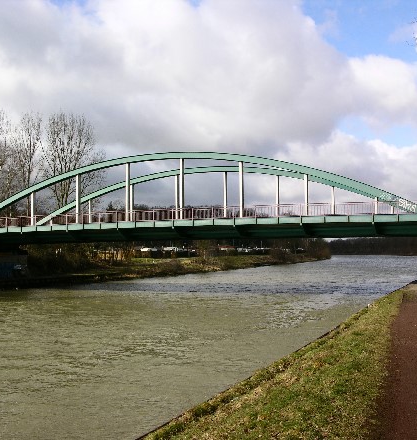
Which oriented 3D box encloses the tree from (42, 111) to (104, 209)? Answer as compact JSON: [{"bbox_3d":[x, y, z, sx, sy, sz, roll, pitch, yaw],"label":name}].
[{"bbox_3d":[-22.600,-6.100,98.520,10.240,24.470,9.730,0,-3,-13],"label":"tree"}]

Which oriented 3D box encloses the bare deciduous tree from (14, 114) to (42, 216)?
[{"bbox_3d":[-29.920,-5.900,98.520,6.190,24.190,5.880,1,-3,-17],"label":"bare deciduous tree"}]

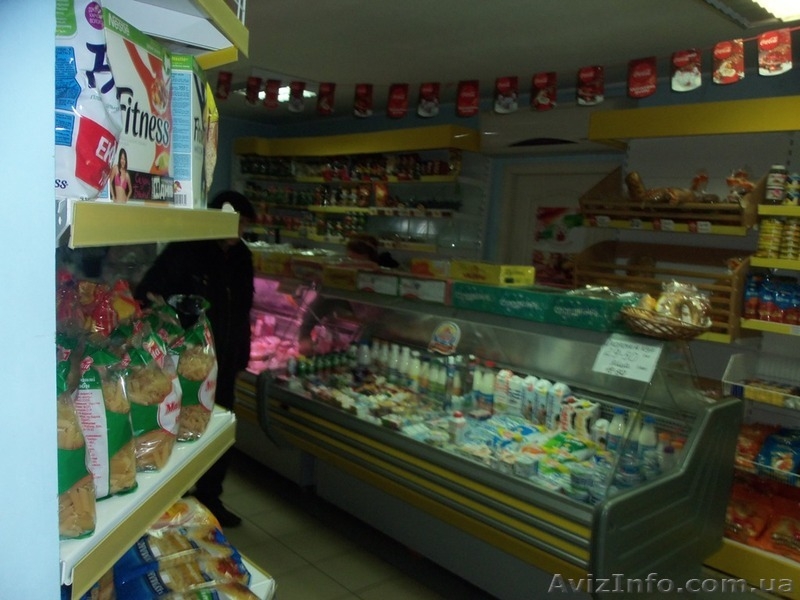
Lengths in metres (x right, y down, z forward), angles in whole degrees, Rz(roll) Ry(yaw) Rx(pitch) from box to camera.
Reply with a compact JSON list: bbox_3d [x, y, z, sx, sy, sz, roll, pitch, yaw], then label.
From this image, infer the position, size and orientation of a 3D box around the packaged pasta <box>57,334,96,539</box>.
[{"bbox_3d":[-0.429,0.181,0.865,0.070,0.228,0.088,4,6,2],"label":"packaged pasta"}]

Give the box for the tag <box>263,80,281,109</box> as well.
[{"bbox_3d":[-0.679,-1.086,3.542,0.122,0.158,0.008,8,8,37],"label":"tag"}]

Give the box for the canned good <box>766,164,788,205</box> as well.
[{"bbox_3d":[1.720,-0.524,3.054,0.094,0.175,0.094,-3,9,-44],"label":"canned good"}]

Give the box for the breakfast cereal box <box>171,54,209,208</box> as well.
[{"bbox_3d":[-0.399,-0.313,1.275,0.046,0.275,0.190,2,7,-9],"label":"breakfast cereal box"}]

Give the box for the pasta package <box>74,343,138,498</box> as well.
[{"bbox_3d":[-0.438,0.170,0.979,0.065,0.220,0.090,7,7,29],"label":"pasta package"}]

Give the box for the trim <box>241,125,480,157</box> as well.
[{"bbox_3d":[-0.470,-1.233,5.378,0.330,0.145,2.617,-3,9,-44],"label":"trim"}]

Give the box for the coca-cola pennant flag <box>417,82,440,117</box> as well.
[{"bbox_3d":[0.132,-0.925,3.100,0.122,0.158,0.008,8,8,37],"label":"coca-cola pennant flag"}]

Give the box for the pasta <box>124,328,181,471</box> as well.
[{"bbox_3d":[-0.416,0.158,1.103,0.068,0.220,0.090,3,6,-2],"label":"pasta"}]

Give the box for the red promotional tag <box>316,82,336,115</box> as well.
[{"bbox_3d":[-0.363,-0.992,3.306,0.122,0.158,0.008,8,8,37],"label":"red promotional tag"}]

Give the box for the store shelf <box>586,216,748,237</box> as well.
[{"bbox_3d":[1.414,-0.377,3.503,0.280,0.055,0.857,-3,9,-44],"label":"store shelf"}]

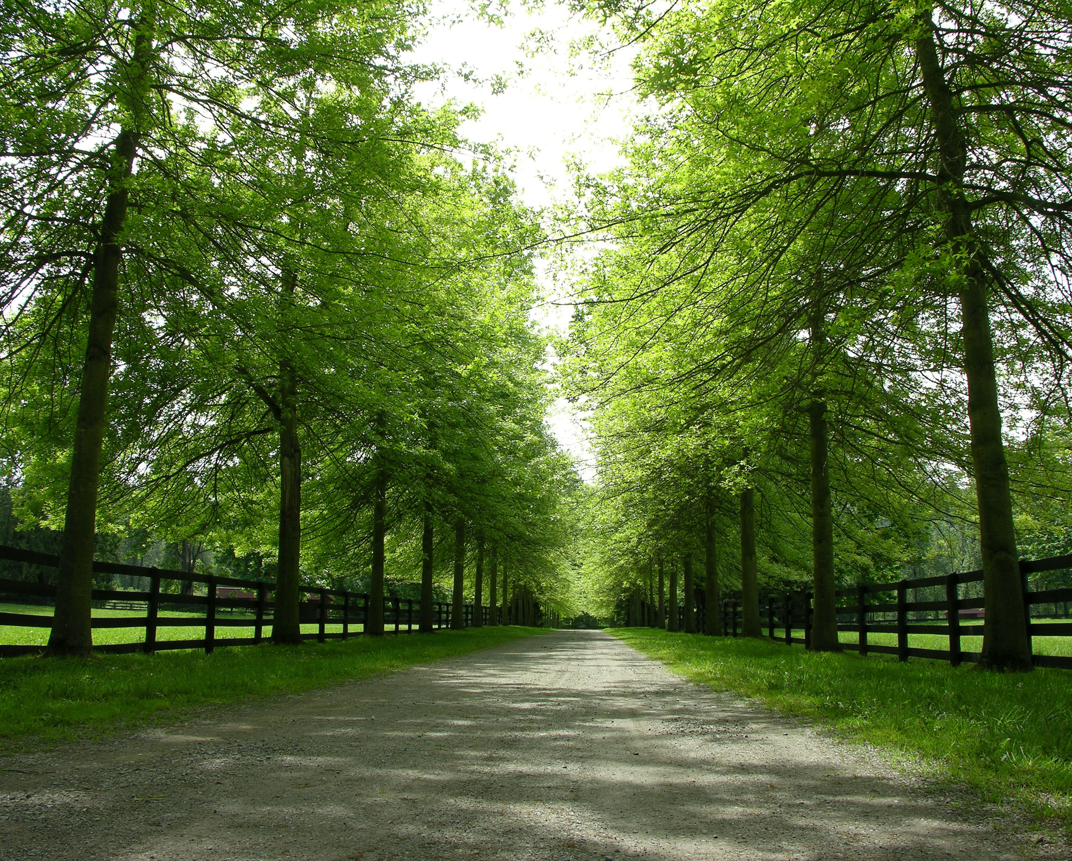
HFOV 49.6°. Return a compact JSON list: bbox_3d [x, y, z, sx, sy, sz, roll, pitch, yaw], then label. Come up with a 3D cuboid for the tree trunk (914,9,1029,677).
[{"bbox_3d":[5.463,-1.339,14.792,0.560,8.630,0.560,-3,-9,-1],"label":"tree trunk"}]

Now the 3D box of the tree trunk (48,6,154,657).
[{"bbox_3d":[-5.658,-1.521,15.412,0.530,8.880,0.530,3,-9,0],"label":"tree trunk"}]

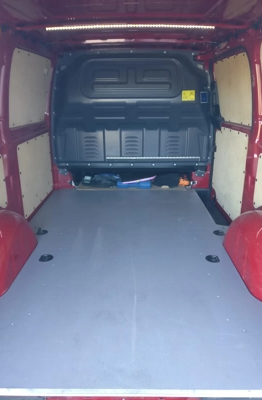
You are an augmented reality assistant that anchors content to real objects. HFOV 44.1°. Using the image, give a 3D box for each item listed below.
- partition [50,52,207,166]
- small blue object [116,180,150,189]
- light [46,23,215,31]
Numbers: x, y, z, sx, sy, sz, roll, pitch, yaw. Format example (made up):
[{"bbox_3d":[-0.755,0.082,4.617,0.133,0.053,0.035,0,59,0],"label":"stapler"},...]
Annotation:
[{"bbox_3d":[0.000,-0.847,3.164,1.560,1.120,0.180,0,18,1],"label":"partition"},{"bbox_3d":[0.039,-0.169,3.533,0.370,0.078,0.095,0,18,1],"label":"small blue object"},{"bbox_3d":[-0.004,-1.038,1.938,1.010,0.030,0.018,0,18,1],"label":"light"}]

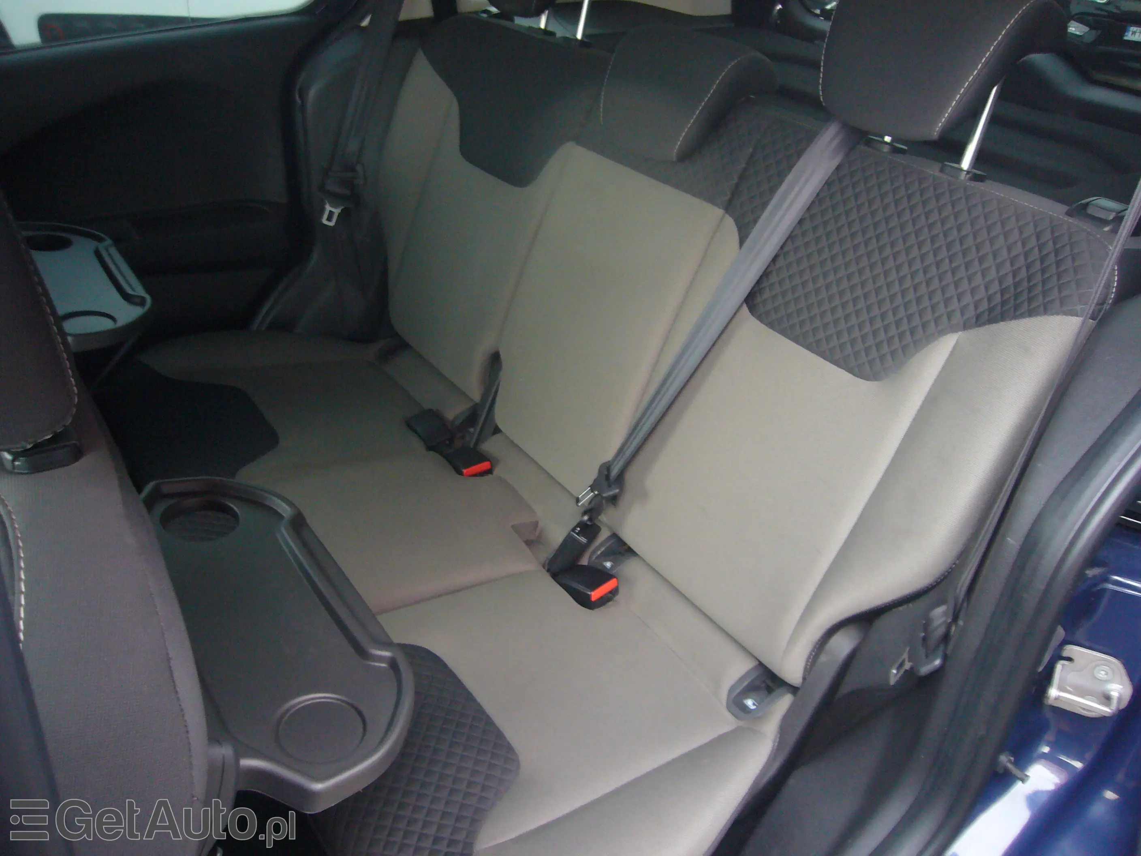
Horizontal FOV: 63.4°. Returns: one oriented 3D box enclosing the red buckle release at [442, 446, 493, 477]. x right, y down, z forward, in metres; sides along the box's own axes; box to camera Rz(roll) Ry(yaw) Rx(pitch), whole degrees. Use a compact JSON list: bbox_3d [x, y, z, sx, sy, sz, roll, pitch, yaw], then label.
[{"bbox_3d":[-0.154,0.057,1.398,0.047,0.025,0.064,-17,28,-27],"label":"red buckle release"}]

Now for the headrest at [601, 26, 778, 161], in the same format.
[{"bbox_3d":[0.159,-0.452,1.264,0.165,0.165,0.195,3,27,-42],"label":"headrest"}]

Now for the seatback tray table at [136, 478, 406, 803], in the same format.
[{"bbox_3d":[-0.244,0.149,0.740,0.160,0.032,0.375,-16,39,-32],"label":"seatback tray table"}]

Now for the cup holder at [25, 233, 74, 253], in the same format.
[{"bbox_3d":[-0.733,-0.252,1.292,0.067,0.020,0.067,-16,39,-32],"label":"cup holder"}]

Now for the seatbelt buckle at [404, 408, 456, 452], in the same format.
[{"bbox_3d":[-0.220,0.005,1.442,0.046,0.023,0.064,-27,53,-37],"label":"seatbelt buckle"}]

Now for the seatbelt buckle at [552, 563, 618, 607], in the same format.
[{"bbox_3d":[0.020,0.202,1.175,0.067,0.026,0.046,13,26,44],"label":"seatbelt buckle"}]

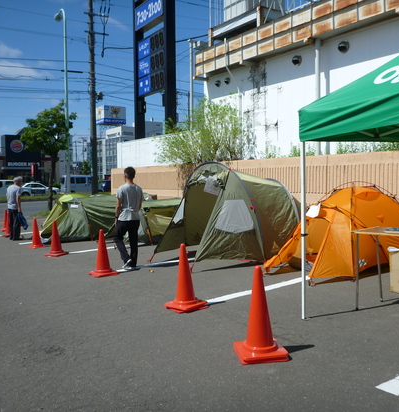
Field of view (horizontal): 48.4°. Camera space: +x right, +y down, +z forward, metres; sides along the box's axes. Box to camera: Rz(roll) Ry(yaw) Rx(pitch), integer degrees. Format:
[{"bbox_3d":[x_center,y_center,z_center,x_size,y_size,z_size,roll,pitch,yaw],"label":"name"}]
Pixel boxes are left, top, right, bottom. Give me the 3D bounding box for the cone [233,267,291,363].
[{"bbox_3d":[0.490,0.850,3.607,0.380,0.720,0.380,-1,2,-6],"label":"cone"}]

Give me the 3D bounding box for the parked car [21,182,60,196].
[{"bbox_3d":[-16.300,-1.520,43.800,4.500,1.470,1.720,-4,4,-35],"label":"parked car"}]

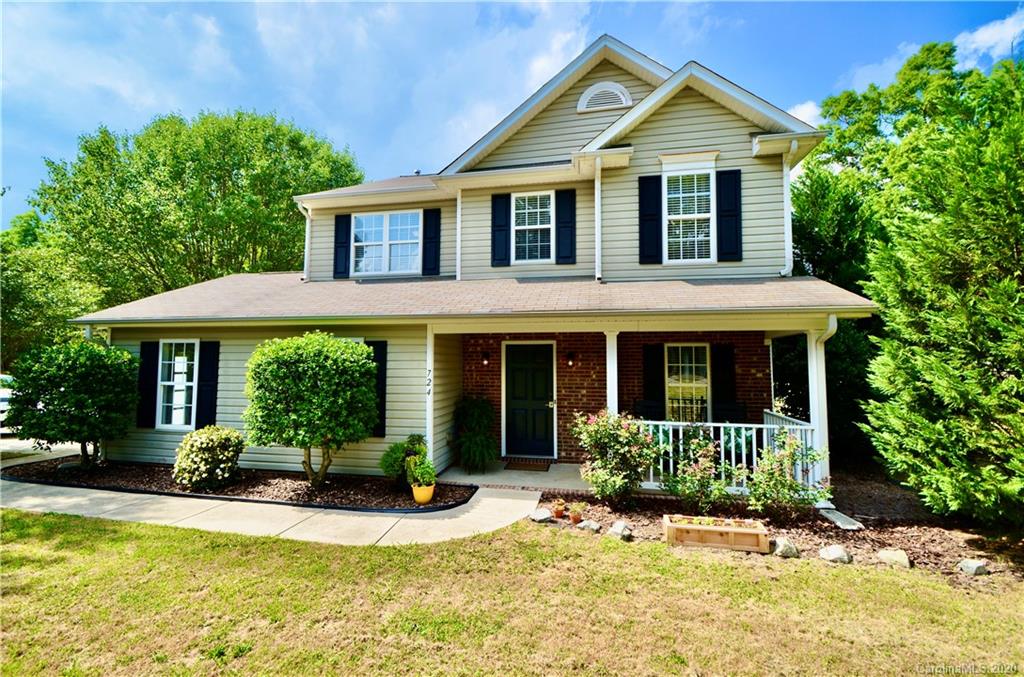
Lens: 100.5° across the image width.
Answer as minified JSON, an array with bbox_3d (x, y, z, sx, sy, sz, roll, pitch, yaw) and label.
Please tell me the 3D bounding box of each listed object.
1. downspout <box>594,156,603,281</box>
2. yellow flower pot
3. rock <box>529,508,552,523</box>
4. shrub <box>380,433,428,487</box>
[{"bbox_3d":[1.368,-1.902,6.731,0.089,2.002,0.079,-1,-3,11],"label":"downspout"},{"bbox_3d":[-1.177,2.043,5.611,0.290,0.235,0.290,0,-3,0],"label":"yellow flower pot"},{"bbox_3d":[0.357,2.107,5.148,0.276,0.148,0.197,-1,-3,11],"label":"rock"},{"bbox_3d":[-1.568,1.802,6.189,0.610,0.770,0.570,0,-3,11],"label":"shrub"}]

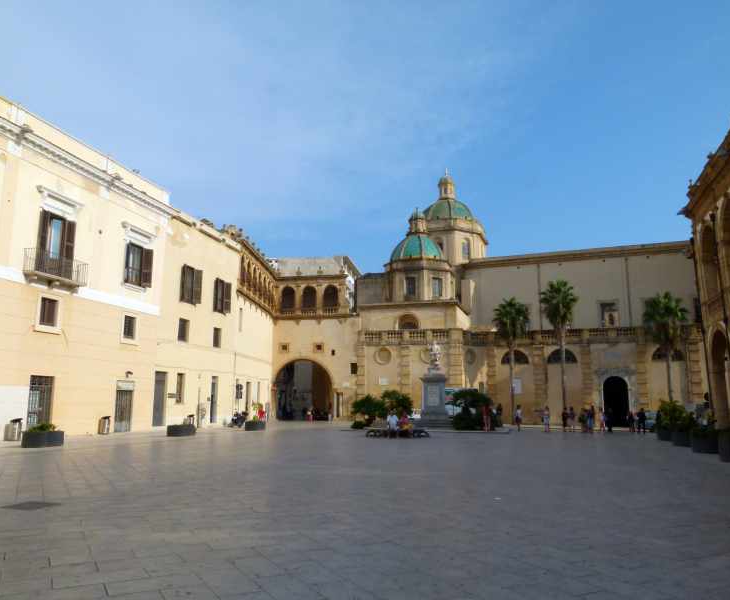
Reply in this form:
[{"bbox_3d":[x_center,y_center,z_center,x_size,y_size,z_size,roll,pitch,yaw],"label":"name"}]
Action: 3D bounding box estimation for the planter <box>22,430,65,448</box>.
[{"bbox_3d":[-12.770,5.507,22.966,1.420,0.640,1.420,-3,-11,16],"label":"planter"}]

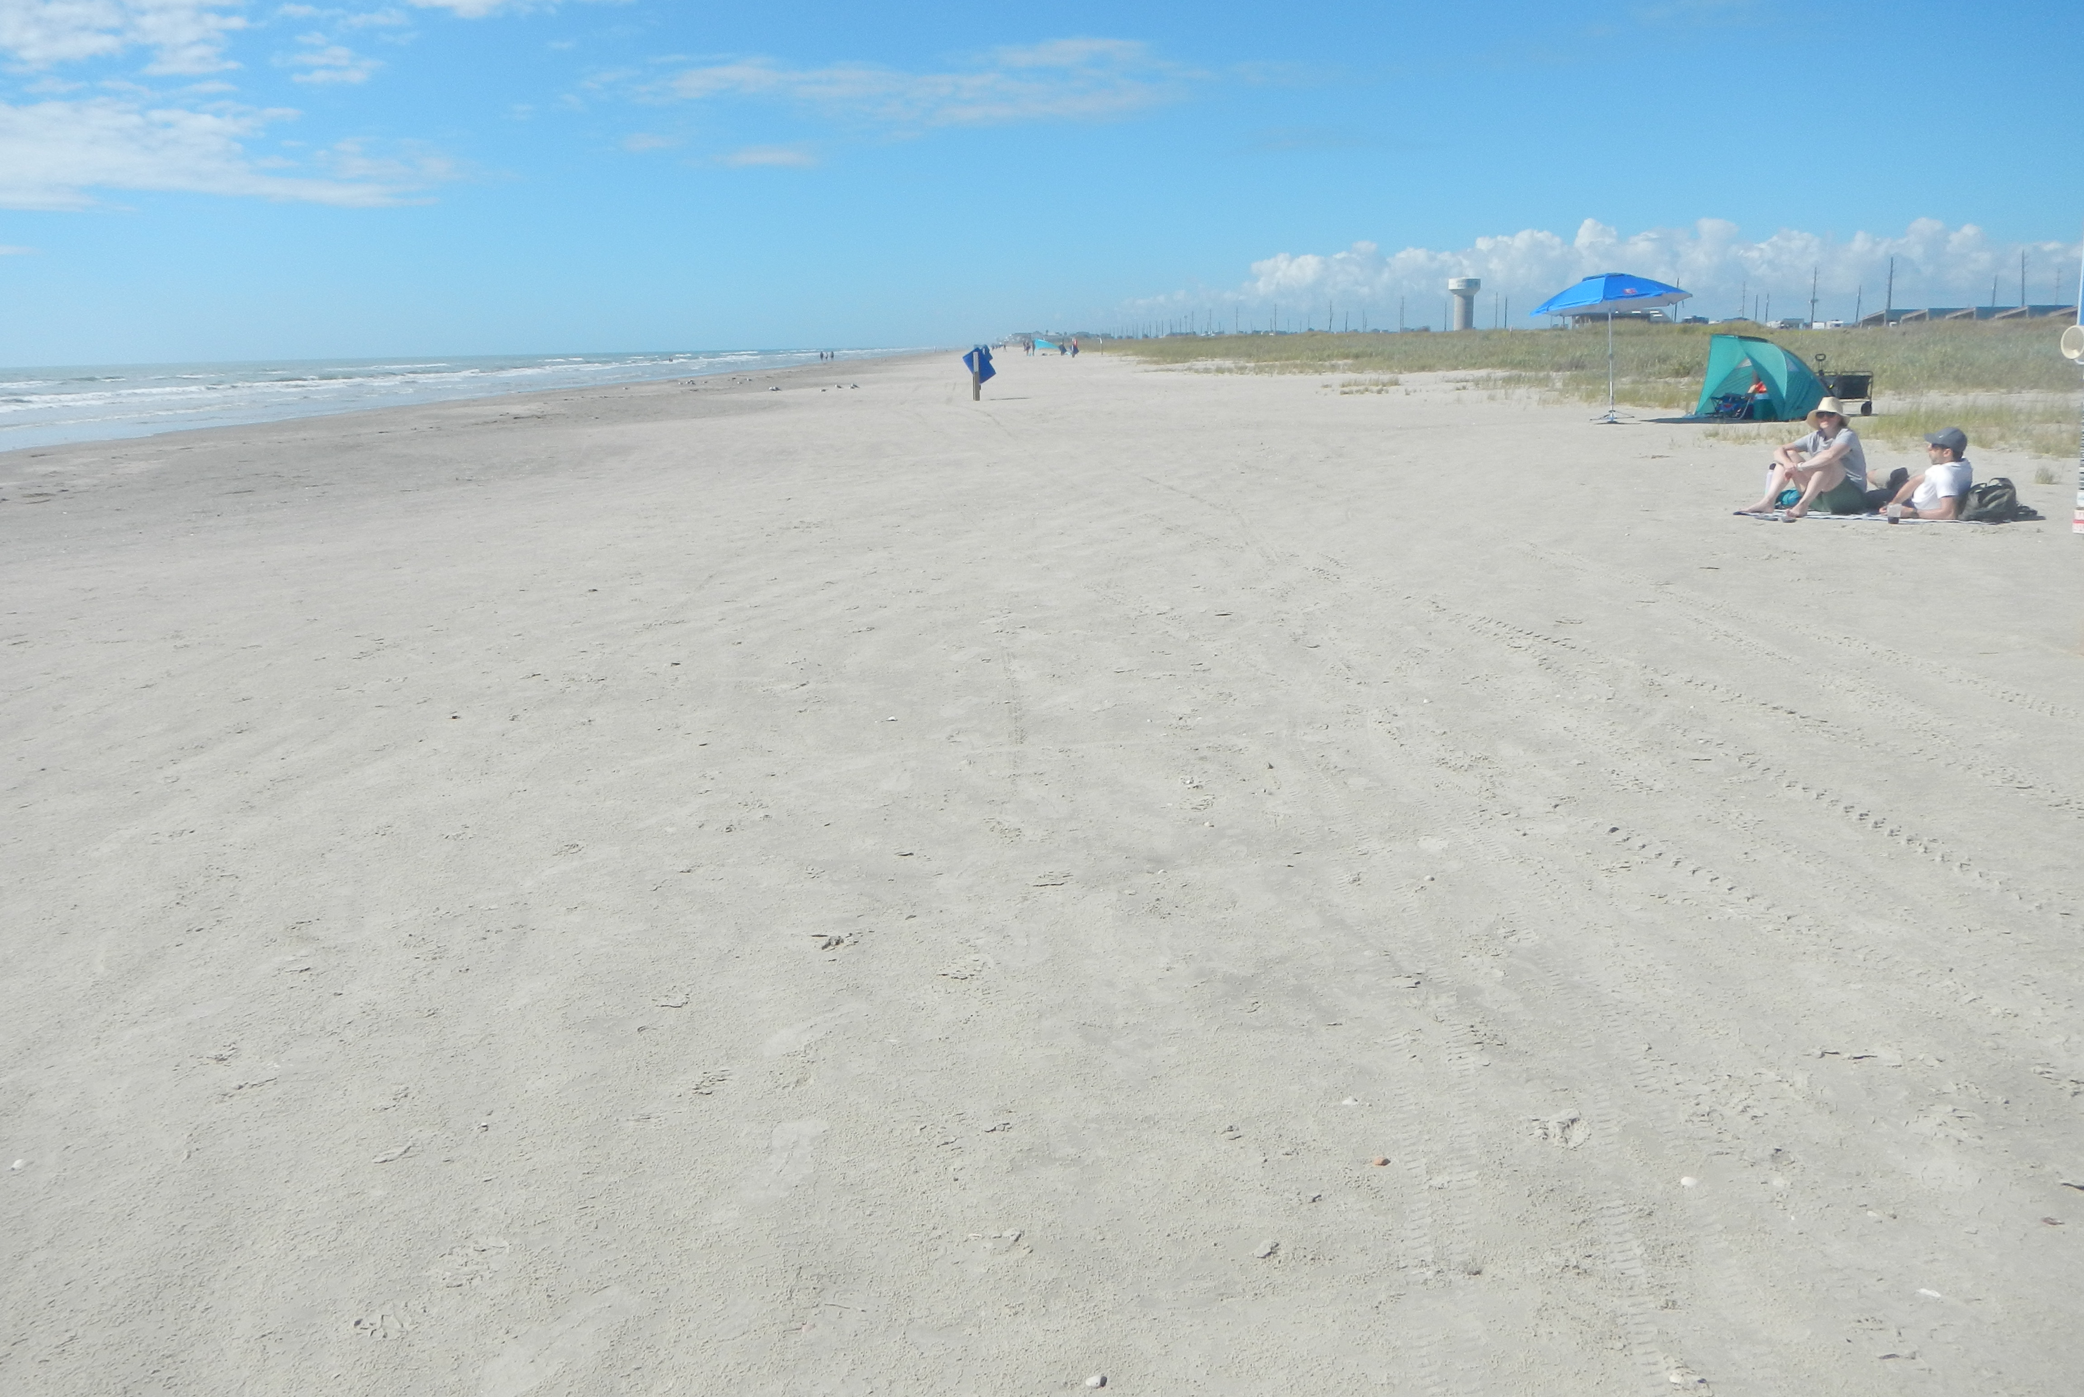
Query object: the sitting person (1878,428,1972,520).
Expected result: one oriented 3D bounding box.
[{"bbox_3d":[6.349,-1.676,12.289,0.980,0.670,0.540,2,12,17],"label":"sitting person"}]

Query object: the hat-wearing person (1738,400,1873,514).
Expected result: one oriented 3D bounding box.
[{"bbox_3d":[5.662,-1.798,12.471,0.810,0.860,0.520,-4,12,-11],"label":"hat-wearing person"}]

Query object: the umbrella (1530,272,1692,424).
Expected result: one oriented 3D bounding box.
[{"bbox_3d":[8.658,-5.284,25.416,2.300,2.220,2.300,4,13,22],"label":"umbrella"}]

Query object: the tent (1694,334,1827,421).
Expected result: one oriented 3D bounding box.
[{"bbox_3d":[11.298,-5.043,26.274,1.400,1.290,2.050,-6,13,-20],"label":"tent"}]

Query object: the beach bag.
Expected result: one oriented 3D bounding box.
[{"bbox_3d":[6.703,-1.435,11.928,0.420,0.330,0.300,5,13,27],"label":"beach bag"}]

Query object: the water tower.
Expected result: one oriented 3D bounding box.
[{"bbox_3d":[270.298,-250.954,1076.160,20.500,37.500,20.500,2,12,14],"label":"water tower"}]

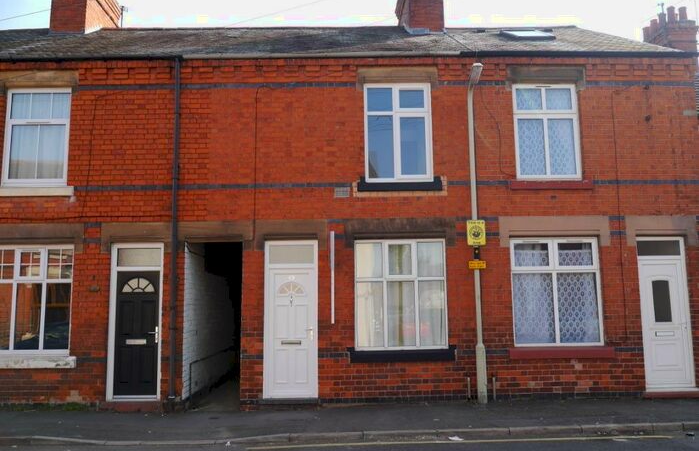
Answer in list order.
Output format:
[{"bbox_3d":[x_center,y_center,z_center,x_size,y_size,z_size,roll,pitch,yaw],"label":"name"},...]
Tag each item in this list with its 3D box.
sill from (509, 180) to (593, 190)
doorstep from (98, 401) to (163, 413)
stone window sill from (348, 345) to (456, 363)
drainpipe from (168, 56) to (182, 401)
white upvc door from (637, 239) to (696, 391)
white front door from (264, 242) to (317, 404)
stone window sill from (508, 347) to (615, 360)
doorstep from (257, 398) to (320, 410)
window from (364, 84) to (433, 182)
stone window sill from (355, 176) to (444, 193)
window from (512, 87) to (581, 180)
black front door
[{"bbox_3d":[3.281,-0.643,9.249,1.330,0.153,0.170,-1,-7,-1],"label":"sill"},{"bbox_3d":[-3.358,2.781,8.786,0.950,0.167,0.270,-1,-7,-1],"label":"doorstep"},{"bbox_3d":[0.816,2.011,8.878,1.677,0.243,0.170,-1,-7,-1],"label":"stone window sill"},{"bbox_3d":[-2.765,-0.046,8.969,0.080,5.416,0.080,-1,-7,-1],"label":"drainpipe"},{"bbox_3d":[5.070,1.409,9.147,0.834,2.449,0.080,-1,-7,-1],"label":"white upvc door"},{"bbox_3d":[-0.930,1.476,9.021,0.865,2.460,0.080,-1,-7,-1],"label":"white front door"},{"bbox_3d":[3.321,1.996,8.920,1.649,0.192,0.180,-1,-7,-1],"label":"stone window sill"},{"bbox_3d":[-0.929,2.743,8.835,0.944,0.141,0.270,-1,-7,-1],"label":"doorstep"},{"bbox_3d":[0.807,-1.534,9.394,1.127,1.678,0.080,-1,-7,-1],"label":"window"},{"bbox_3d":[0.811,-0.659,9.217,1.363,0.237,0.170,-1,-7,-1],"label":"stone window sill"},{"bbox_3d":[3.278,-1.553,9.441,1.108,1.652,0.080,-1,-7,-1],"label":"window"},{"bbox_3d":[-3.355,1.694,8.960,0.685,1.950,0.060,-1,-7,-1],"label":"black front door"}]

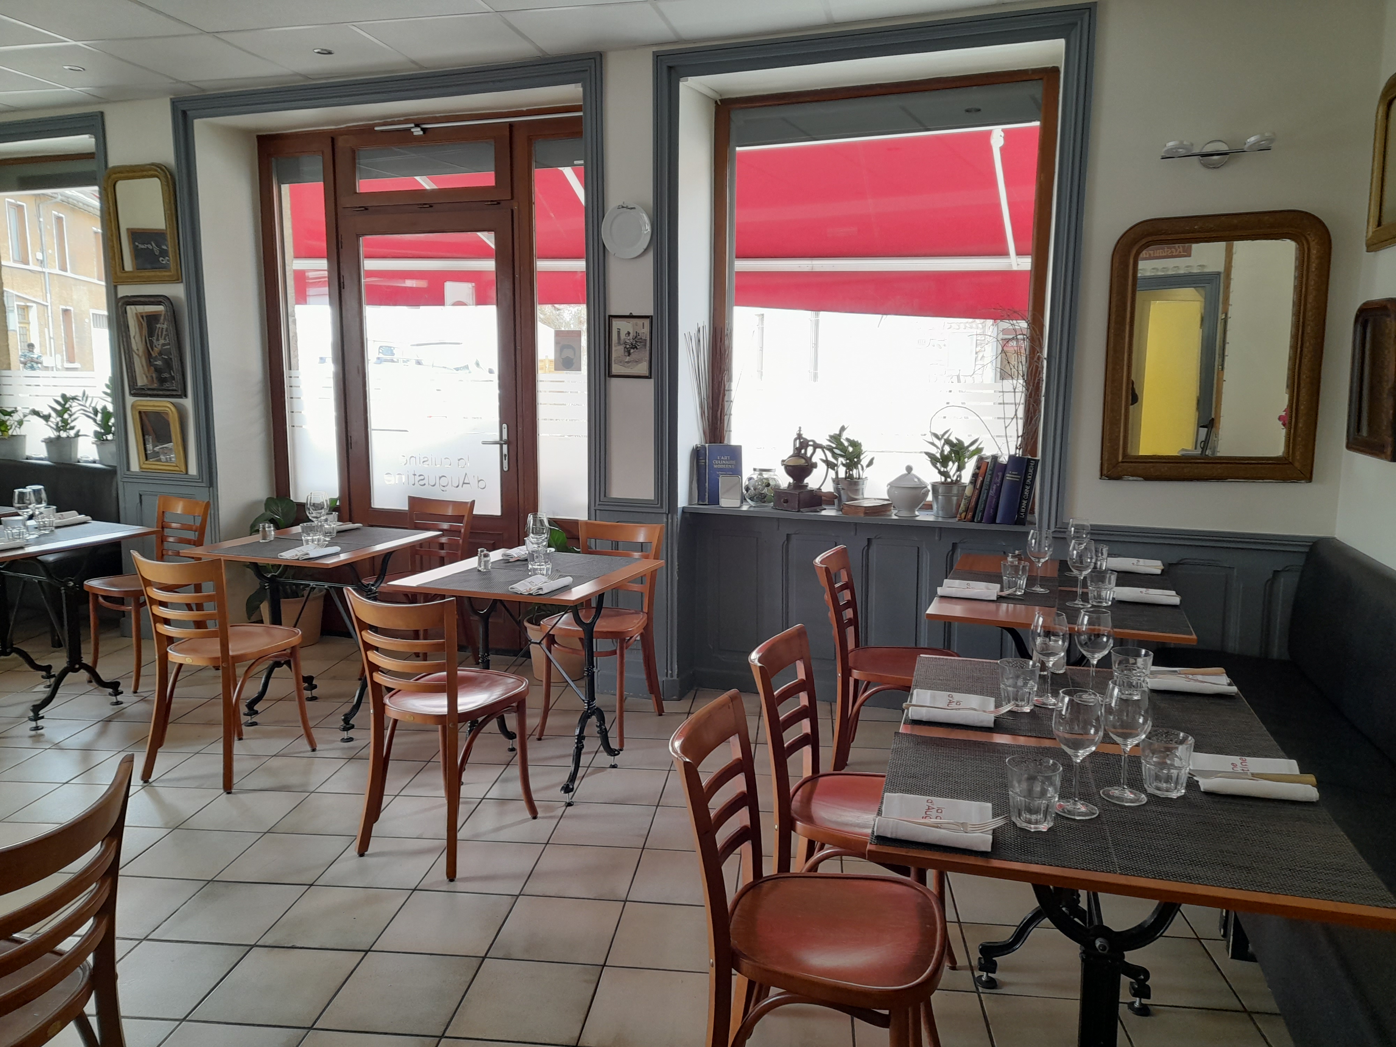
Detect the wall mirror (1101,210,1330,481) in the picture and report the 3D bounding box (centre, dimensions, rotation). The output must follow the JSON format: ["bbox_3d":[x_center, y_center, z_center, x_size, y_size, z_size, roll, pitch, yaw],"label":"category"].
[{"bbox_3d":[1.830,-0.618,3.604,0.690,0.925,0.055,3,9,19],"label":"wall mirror"}]

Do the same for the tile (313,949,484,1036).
[{"bbox_3d":[-0.703,1.121,2.407,0.299,0.010,0.299,1,9,6],"label":"tile"}]

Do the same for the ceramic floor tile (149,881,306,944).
[{"bbox_3d":[-1.276,1.067,2.767,0.300,0.010,0.300,1,9,6],"label":"ceramic floor tile"}]

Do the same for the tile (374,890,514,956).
[{"bbox_3d":[-0.670,1.076,2.705,0.300,0.010,0.300,1,9,6],"label":"tile"}]

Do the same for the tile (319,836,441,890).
[{"bbox_3d":[-0.950,1.030,3.057,0.302,0.010,0.302,1,9,6],"label":"tile"}]

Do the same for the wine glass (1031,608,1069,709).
[{"bbox_3d":[0.761,0.291,2.178,0.084,0.196,0.084,3,9,16],"label":"wine glass"}]

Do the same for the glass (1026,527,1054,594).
[{"bbox_3d":[1.099,0.122,3.243,0.084,0.197,0.084,3,10,20],"label":"glass"}]

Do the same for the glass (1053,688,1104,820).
[{"bbox_3d":[0.623,0.376,1.649,0.084,0.195,0.084,3,9,16],"label":"glass"}]

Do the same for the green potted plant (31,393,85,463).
[{"bbox_3d":[-3.679,-0.550,5.796,0.235,0.415,0.235,3,9,19],"label":"green potted plant"}]

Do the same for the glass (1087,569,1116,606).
[{"bbox_3d":[1.228,0.195,3.064,0.089,0.095,0.089,4,10,20],"label":"glass"}]

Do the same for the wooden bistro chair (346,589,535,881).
[{"bbox_3d":[-0.783,0.582,3.127,0.410,0.835,0.497,4,10,24],"label":"wooden bistro chair"}]

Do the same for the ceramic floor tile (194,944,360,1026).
[{"bbox_3d":[-1.012,1.127,2.454,0.302,0.010,0.302,1,9,6],"label":"ceramic floor tile"}]

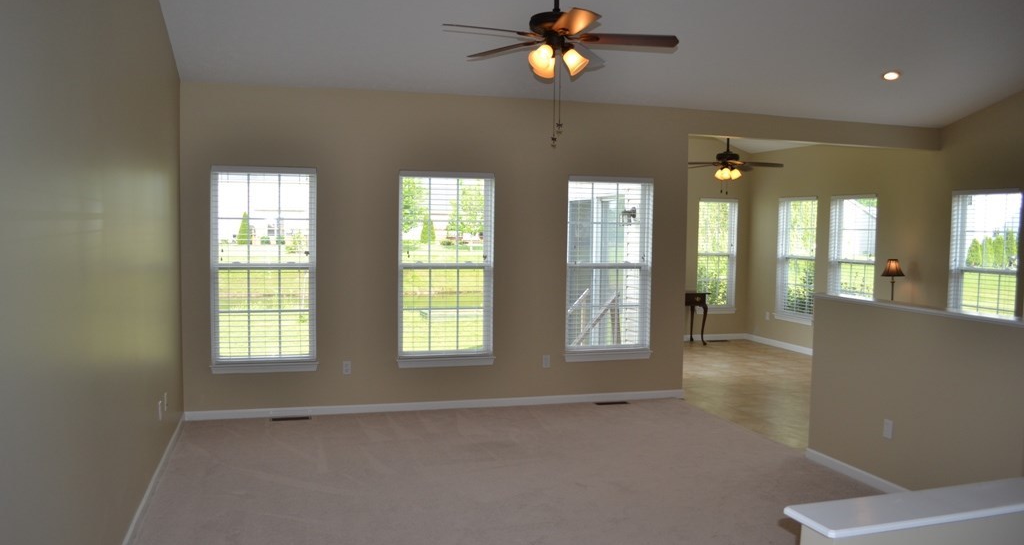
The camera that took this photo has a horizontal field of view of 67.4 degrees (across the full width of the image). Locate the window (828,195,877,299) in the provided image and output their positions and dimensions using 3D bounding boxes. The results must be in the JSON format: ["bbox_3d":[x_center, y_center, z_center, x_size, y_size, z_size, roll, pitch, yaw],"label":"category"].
[{"bbox_3d":[4.105,-0.098,9.243,0.110,1.649,0.807,0,4,-17],"label":"window"}]

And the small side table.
[{"bbox_3d":[2.416,0.639,10.693,0.600,0.735,0.420,0,4,-17],"label":"small side table"}]

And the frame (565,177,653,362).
[{"bbox_3d":[0.913,-0.021,7.081,0.867,1.675,0.110,0,4,-17],"label":"frame"}]

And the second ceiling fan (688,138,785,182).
[{"bbox_3d":[2.584,-1.420,9.178,1.320,0.650,1.320,0,4,-17],"label":"second ceiling fan"}]

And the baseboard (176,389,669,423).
[{"bbox_3d":[-0.471,1.162,6.746,4.444,0.080,0.018,0,4,-17],"label":"baseboard"}]

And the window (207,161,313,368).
[{"bbox_3d":[-2.016,-0.017,6.270,0.840,1.675,0.110,0,4,-17],"label":"window"}]

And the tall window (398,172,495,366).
[{"bbox_3d":[-0.563,-0.019,6.676,0.859,1.675,0.110,0,4,-17],"label":"tall window"}]

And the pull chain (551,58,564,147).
[{"bbox_3d":[0.249,-0.924,4.199,0.066,0.472,0.050,0,4,-17],"label":"pull chain"}]

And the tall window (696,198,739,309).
[{"bbox_3d":[2.951,-0.227,11.055,0.654,1.646,0.110,0,4,-17],"label":"tall window"}]

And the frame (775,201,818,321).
[{"bbox_3d":[3.802,-0.163,10.246,0.110,1.657,0.807,0,4,-17],"label":"frame"}]

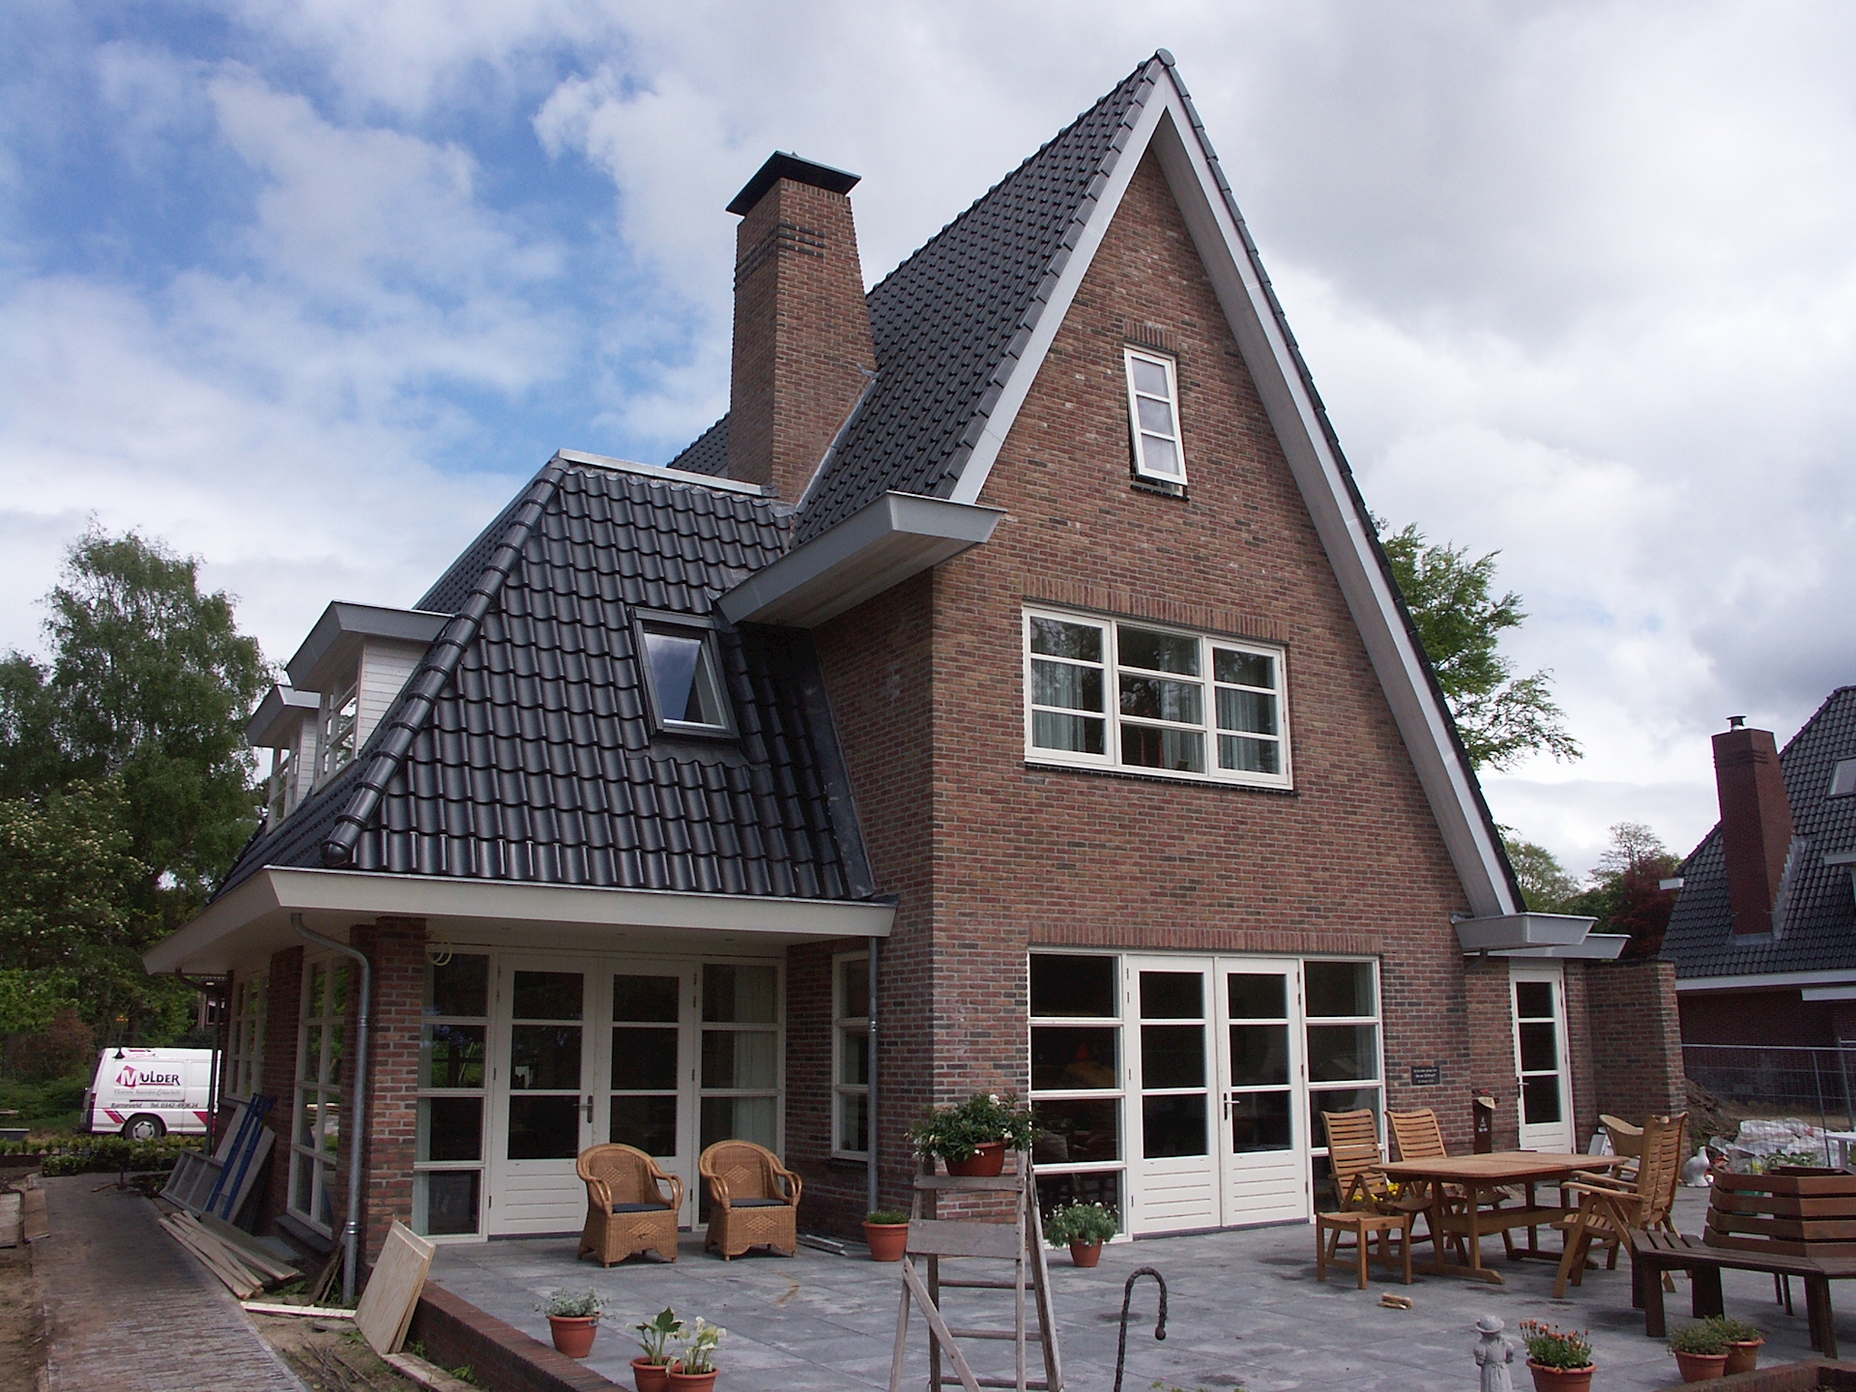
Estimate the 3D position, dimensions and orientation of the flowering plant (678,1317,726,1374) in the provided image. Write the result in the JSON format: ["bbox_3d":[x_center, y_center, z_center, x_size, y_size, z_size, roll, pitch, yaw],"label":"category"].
[{"bbox_3d":[-1.002,2.877,6.650,0.220,0.250,0.220,7,-14,-29],"label":"flowering plant"}]

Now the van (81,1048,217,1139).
[{"bbox_3d":[-14.843,8.302,31.199,4.700,1.910,1.850,7,-15,-29],"label":"van"}]

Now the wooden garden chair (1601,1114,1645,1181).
[{"bbox_3d":[5.169,3.703,11.374,0.780,1.060,0.580,10,-16,-38],"label":"wooden garden chair"}]

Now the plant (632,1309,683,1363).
[{"bbox_3d":[-1.210,2.865,6.720,0.240,0.240,0.210,7,-15,-29],"label":"plant"}]

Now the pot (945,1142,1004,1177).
[{"bbox_3d":[0.215,2.148,6.950,0.285,0.155,0.250,7,-14,-29],"label":"pot"}]

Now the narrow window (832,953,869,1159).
[{"bbox_3d":[-0.621,3.078,12.863,0.100,1.720,0.720,7,-14,-29],"label":"narrow window"}]

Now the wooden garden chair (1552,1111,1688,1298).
[{"bbox_3d":[4.477,3.309,9.730,0.740,1.100,0.580,-11,-17,40],"label":"wooden garden chair"}]

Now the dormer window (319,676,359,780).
[{"bbox_3d":[-5.919,0.312,15.094,0.120,1.170,2.800,7,-15,-29],"label":"dormer window"}]

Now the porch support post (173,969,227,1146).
[{"bbox_3d":[-8.927,4.614,18.335,0.580,2.500,0.180,8,-16,-31],"label":"porch support post"}]

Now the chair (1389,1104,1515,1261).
[{"bbox_3d":[3.997,3.740,11.553,0.580,1.070,0.760,8,-15,-32],"label":"chair"}]

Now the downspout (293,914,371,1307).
[{"bbox_3d":[-4.245,2.877,10.543,0.580,2.640,0.100,7,-15,-29],"label":"downspout"}]

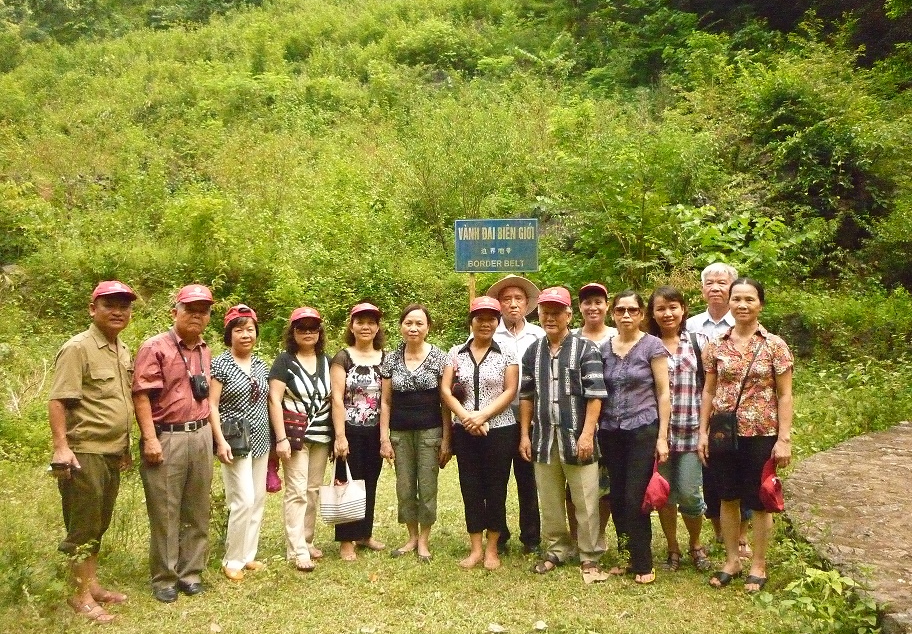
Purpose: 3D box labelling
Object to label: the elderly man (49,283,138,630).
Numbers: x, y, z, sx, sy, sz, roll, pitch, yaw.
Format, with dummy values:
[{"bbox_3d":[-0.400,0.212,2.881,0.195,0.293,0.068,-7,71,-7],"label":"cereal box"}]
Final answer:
[{"bbox_3d":[-1.833,0.661,4.420,0.380,1.683,0.470,2,1,40],"label":"elderly man"}]

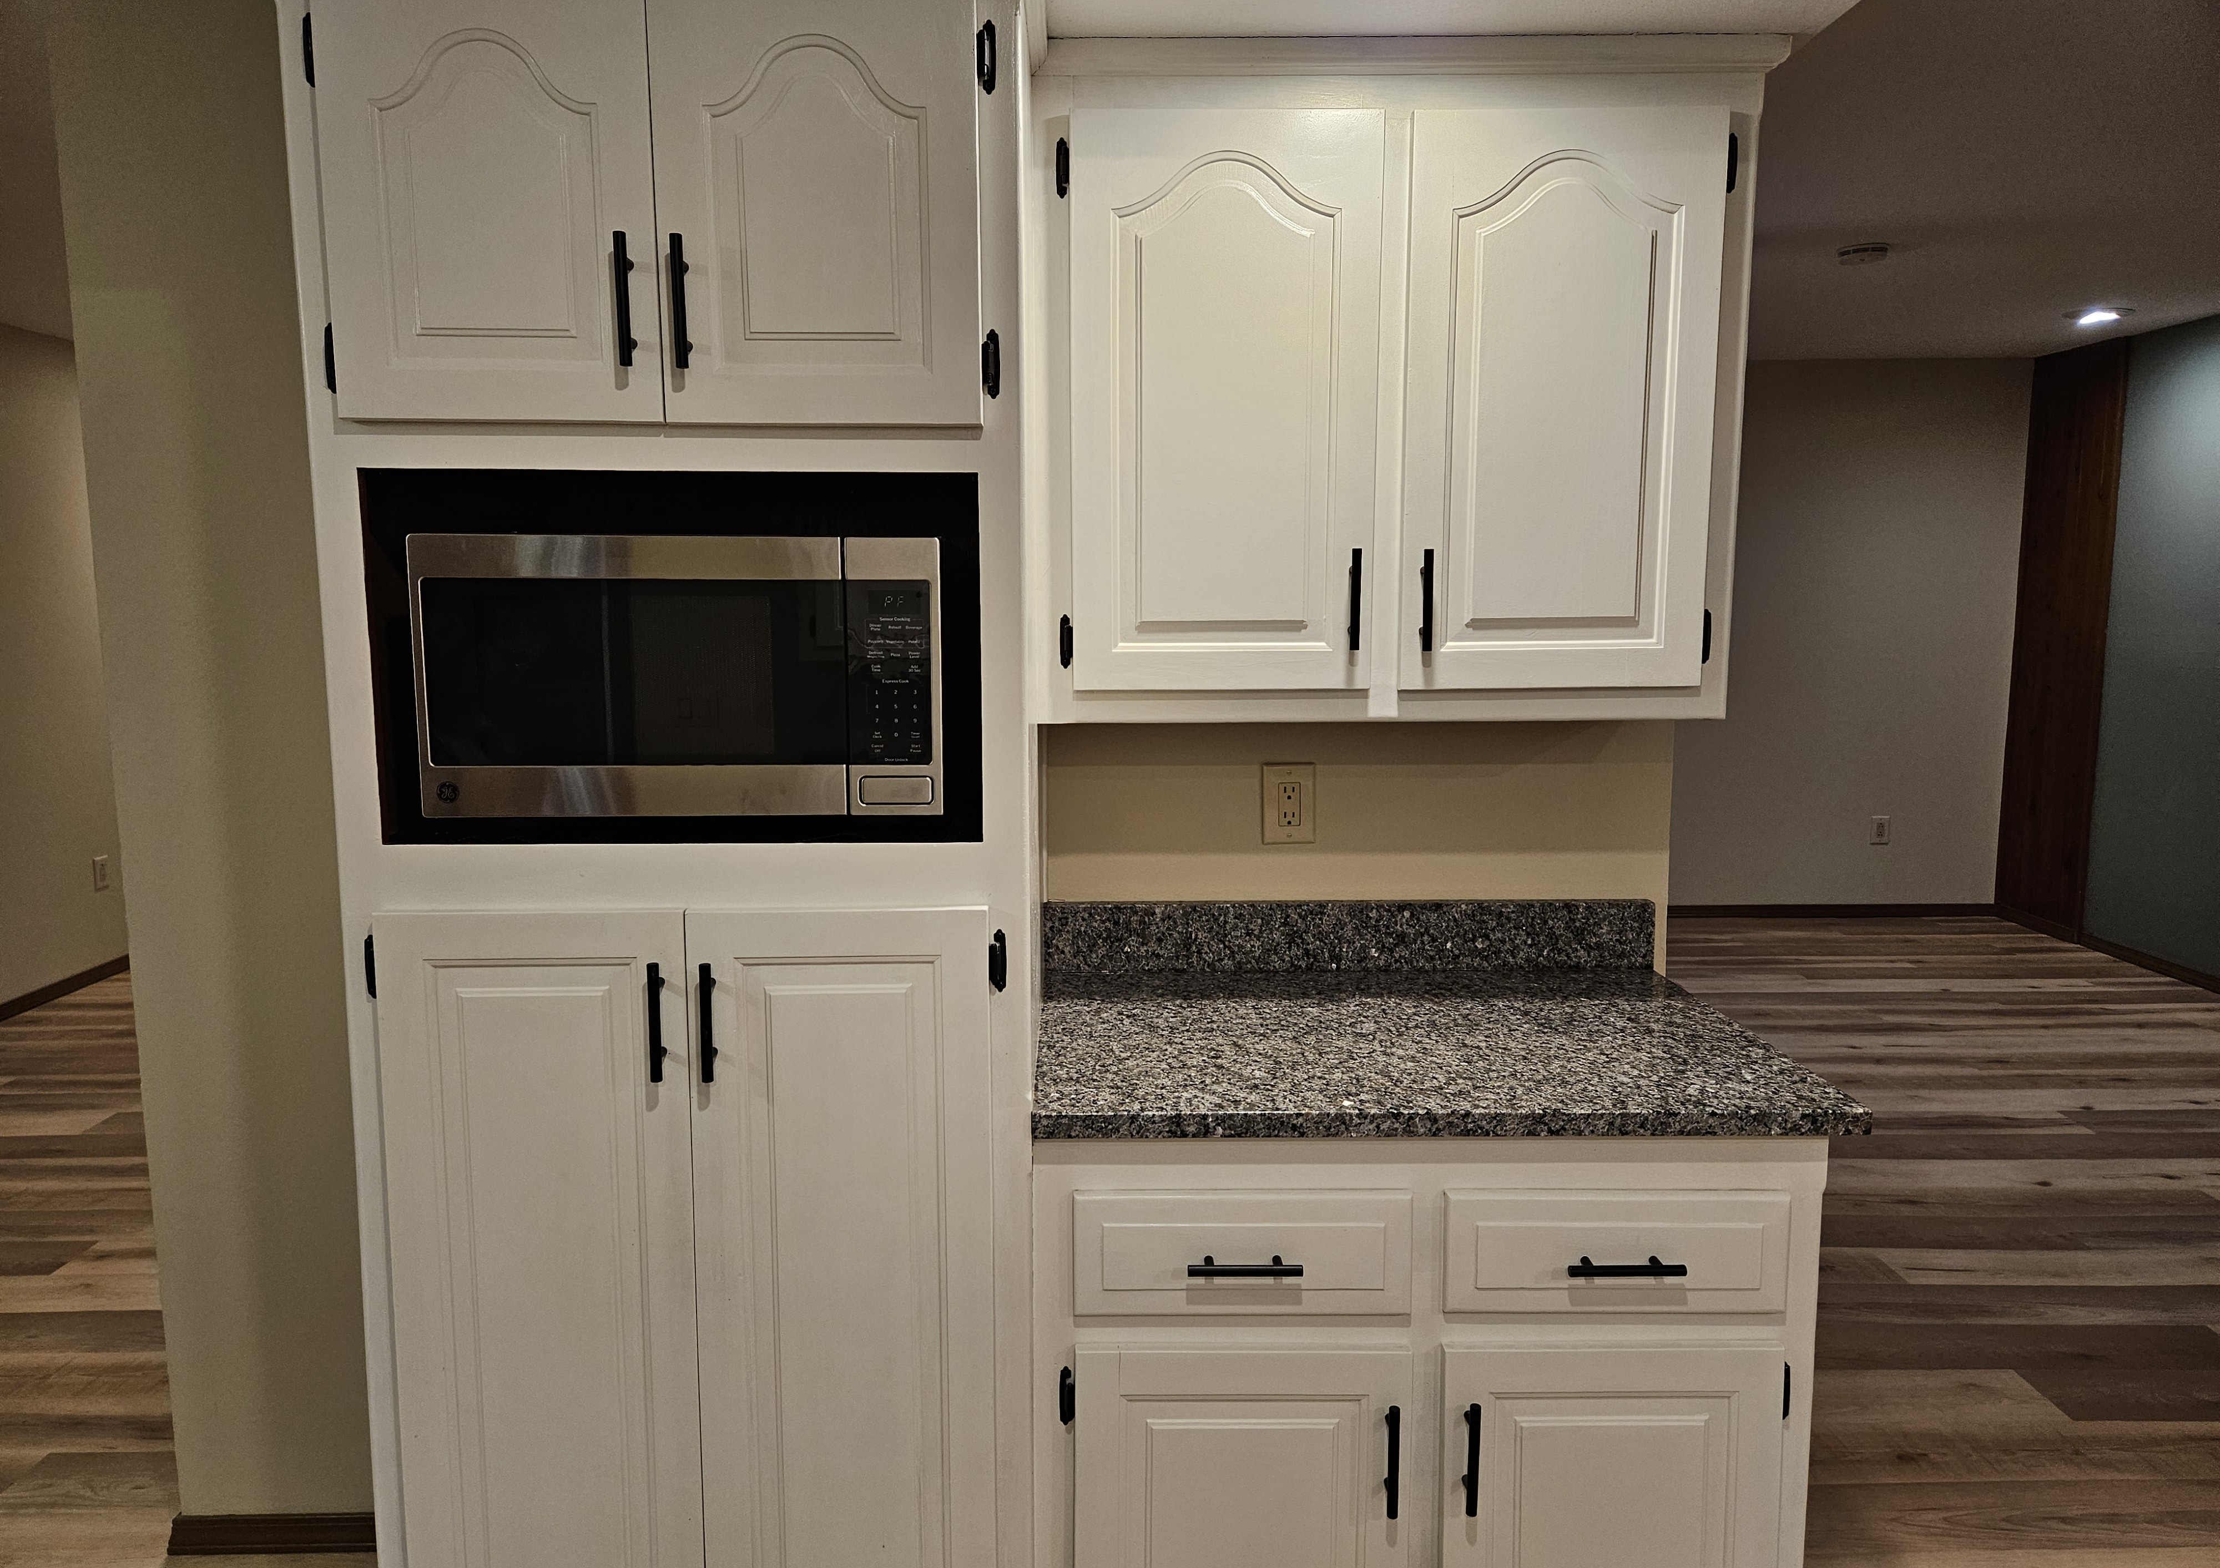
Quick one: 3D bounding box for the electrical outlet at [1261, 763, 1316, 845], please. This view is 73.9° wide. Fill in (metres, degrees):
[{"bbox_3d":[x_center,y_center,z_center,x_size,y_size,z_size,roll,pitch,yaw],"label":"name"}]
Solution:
[{"bbox_3d":[0.270,0.030,2.223,0.080,0.123,0.010,0,7,0],"label":"electrical outlet"}]

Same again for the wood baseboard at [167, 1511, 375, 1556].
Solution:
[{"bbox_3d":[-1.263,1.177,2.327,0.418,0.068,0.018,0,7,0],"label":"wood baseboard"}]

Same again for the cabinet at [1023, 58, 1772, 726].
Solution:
[{"bbox_3d":[0.355,-0.501,1.996,0.902,0.807,0.330,0,7,0],"label":"cabinet"}]

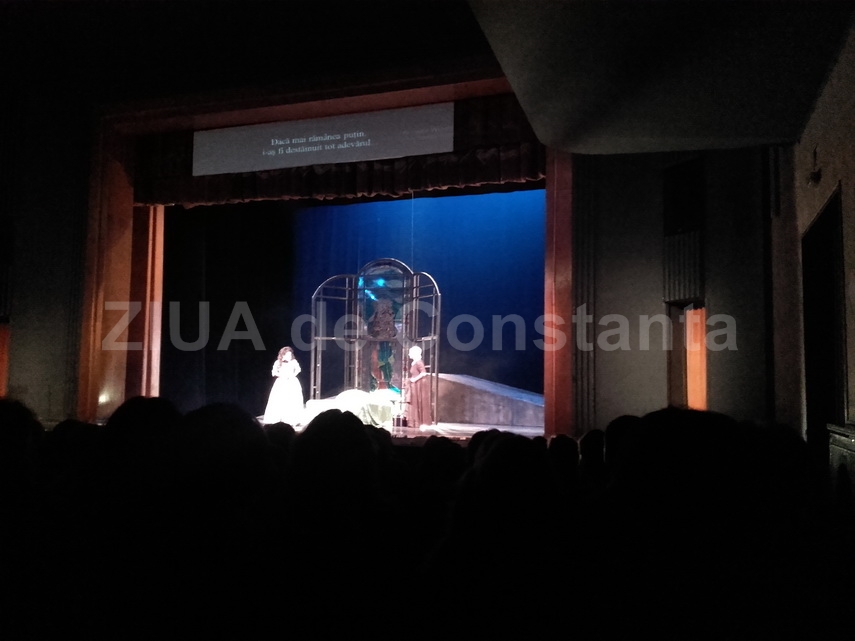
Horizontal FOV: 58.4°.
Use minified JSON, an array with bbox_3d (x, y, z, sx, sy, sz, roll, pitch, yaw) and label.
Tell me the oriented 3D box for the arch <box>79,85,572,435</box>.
[{"bbox_3d":[-2.460,-1.288,16.012,11.150,6.969,0.950,0,-4,21],"label":"arch"}]

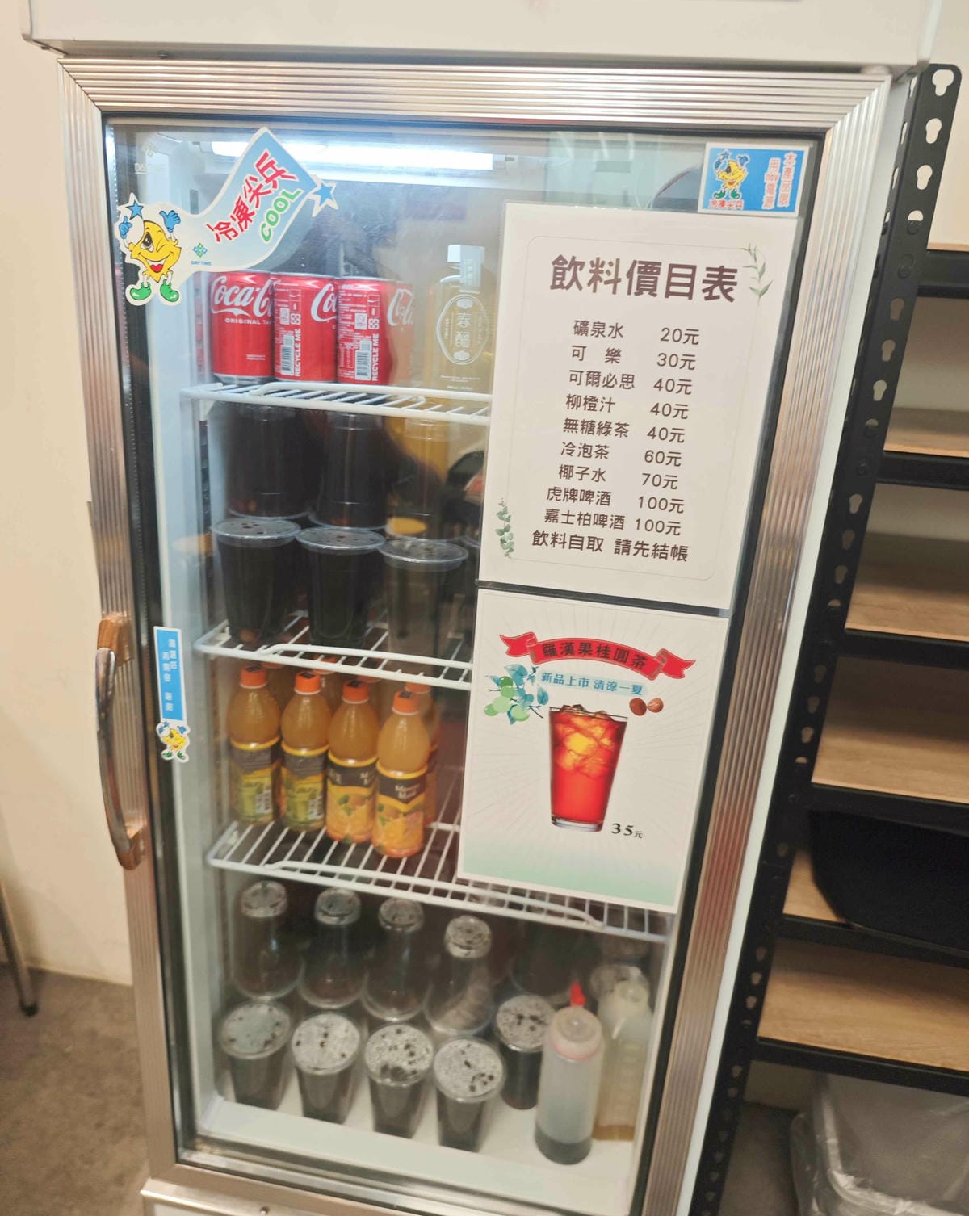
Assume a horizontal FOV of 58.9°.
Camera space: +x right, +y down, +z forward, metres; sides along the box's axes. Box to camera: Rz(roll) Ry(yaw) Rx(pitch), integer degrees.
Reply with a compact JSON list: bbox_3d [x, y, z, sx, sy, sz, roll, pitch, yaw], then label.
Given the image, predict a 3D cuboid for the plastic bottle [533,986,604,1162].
[{"bbox_3d":[0.115,0.590,1.112,0.072,0.258,0.072,7,19,8],"label":"plastic bottle"}]

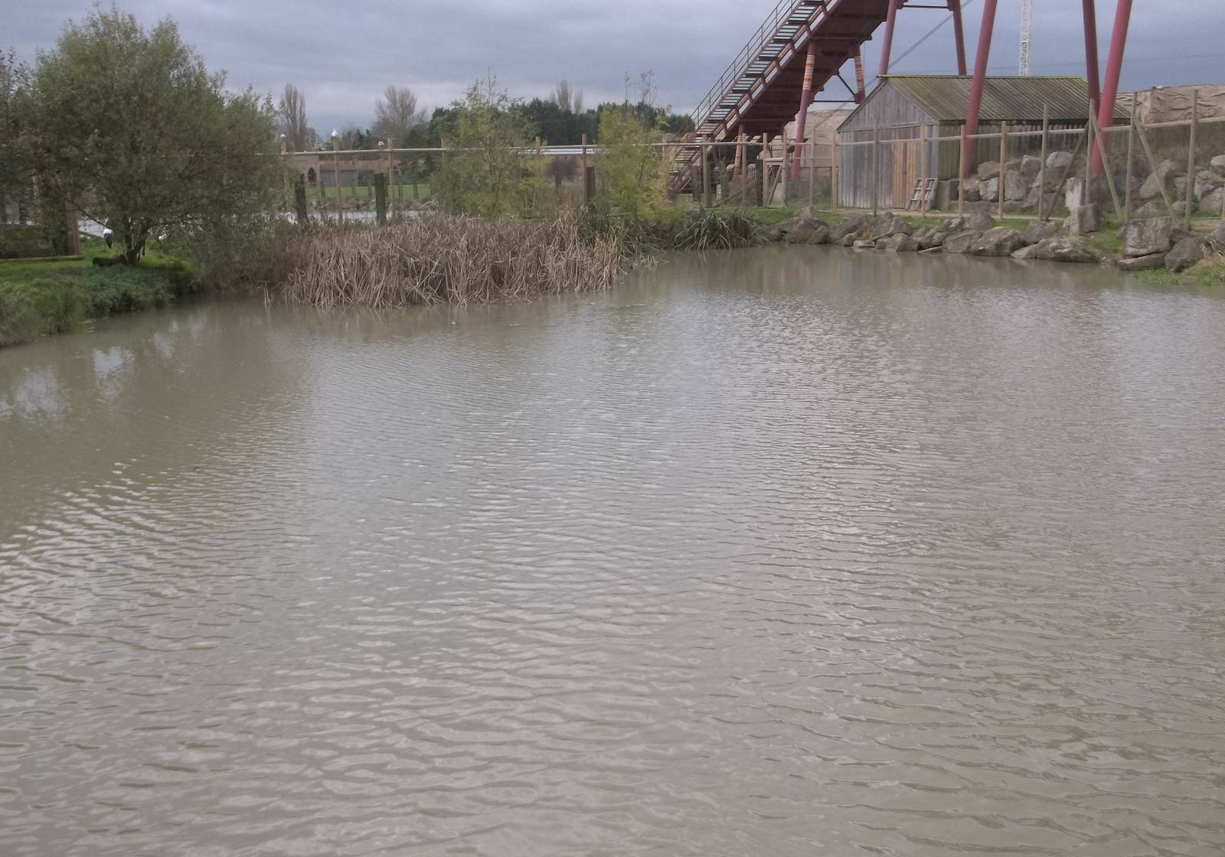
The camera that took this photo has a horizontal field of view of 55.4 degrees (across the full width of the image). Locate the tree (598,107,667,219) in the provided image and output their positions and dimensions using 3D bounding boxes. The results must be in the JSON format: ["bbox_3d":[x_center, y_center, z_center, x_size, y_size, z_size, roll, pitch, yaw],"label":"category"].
[{"bbox_3d":[0.494,-7.198,31.667,1.950,3.114,1.900,-1,12,1],"label":"tree"}]

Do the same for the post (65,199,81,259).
[{"bbox_3d":[-10.830,-4.011,23.379,0.230,1.135,0.200,-7,14,-24],"label":"post"}]

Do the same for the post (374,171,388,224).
[{"bbox_3d":[-5.932,-5.857,29.856,0.260,1.345,0.220,-4,13,-10],"label":"post"}]

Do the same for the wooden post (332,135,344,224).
[{"bbox_3d":[-7.235,-6.505,30.752,0.130,2.319,0.130,-4,13,-12],"label":"wooden post"}]

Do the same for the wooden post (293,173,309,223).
[{"bbox_3d":[-9.589,-7.007,36.000,0.300,1.600,0.300,-5,13,-14],"label":"wooden post"}]

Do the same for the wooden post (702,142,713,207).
[{"bbox_3d":[3.367,-9.064,41.500,0.200,2.400,0.200,-1,13,5],"label":"wooden post"}]

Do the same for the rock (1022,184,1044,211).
[{"bbox_3d":[11.886,-6.531,33.000,0.650,0.720,0.600,3,14,19],"label":"rock"}]

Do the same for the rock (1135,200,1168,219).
[{"bbox_3d":[13.369,-5.454,29.000,0.800,0.480,0.650,4,14,24],"label":"rock"}]

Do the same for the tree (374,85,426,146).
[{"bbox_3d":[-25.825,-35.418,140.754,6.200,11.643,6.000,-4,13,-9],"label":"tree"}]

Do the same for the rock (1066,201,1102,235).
[{"bbox_3d":[10.505,-4.666,26.000,0.780,0.700,0.650,3,14,21],"label":"rock"}]

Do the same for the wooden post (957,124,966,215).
[{"bbox_3d":[8.893,-6.539,29.676,0.110,2.293,0.110,2,13,16],"label":"wooden post"}]

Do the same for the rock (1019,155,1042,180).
[{"bbox_3d":[12.342,-7.705,34.500,0.720,0.700,0.650,3,14,19],"label":"rock"}]

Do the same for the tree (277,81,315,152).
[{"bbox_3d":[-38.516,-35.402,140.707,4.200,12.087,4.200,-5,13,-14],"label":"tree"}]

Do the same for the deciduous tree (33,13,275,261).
[{"bbox_3d":[-10.010,-6.395,25.500,5.200,5.400,4.900,-7,14,-20],"label":"deciduous tree"}]

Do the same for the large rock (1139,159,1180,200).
[{"bbox_3d":[14.063,-6.392,30.000,1.000,1.050,0.800,4,14,24],"label":"large rock"}]

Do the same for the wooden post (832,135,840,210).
[{"bbox_3d":[6.614,-7.541,34.563,0.125,2.215,0.125,1,13,11],"label":"wooden post"}]

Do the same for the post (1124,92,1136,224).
[{"bbox_3d":[12.414,-6.505,28.000,0.120,3.100,0.120,4,14,23],"label":"post"}]

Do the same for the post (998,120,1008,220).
[{"bbox_3d":[9.420,-6.232,28.159,0.105,2.344,0.105,2,13,18],"label":"post"}]

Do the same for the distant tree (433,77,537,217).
[{"bbox_3d":[-3.363,-7.195,30.115,2.700,3.602,2.500,-3,12,-6],"label":"distant tree"}]

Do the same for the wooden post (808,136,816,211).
[{"bbox_3d":[6.121,-7.804,35.767,0.100,2.177,0.100,0,13,10],"label":"wooden post"}]

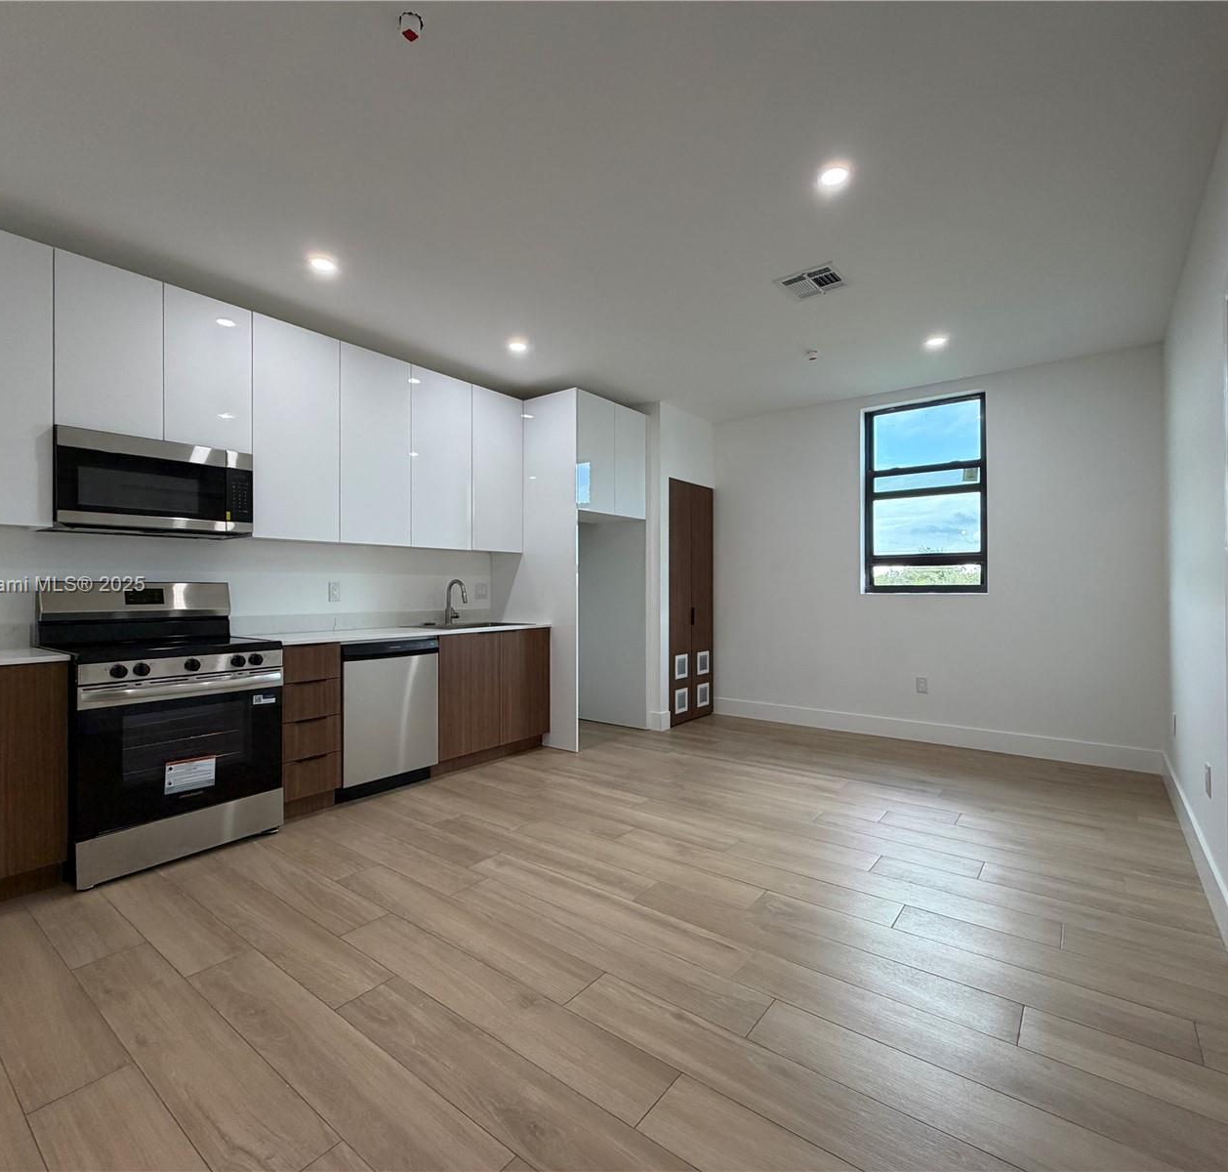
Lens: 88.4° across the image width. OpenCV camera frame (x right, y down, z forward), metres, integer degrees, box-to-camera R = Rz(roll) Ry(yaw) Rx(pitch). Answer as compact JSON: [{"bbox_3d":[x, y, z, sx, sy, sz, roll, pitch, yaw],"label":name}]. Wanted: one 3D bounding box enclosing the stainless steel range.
[{"bbox_3d":[-2.068,0.567,2.910,0.705,1.178,0.767,0,0,37],"label":"stainless steel range"}]

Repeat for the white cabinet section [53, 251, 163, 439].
[{"bbox_3d":[-2.292,-1.011,2.817,0.347,0.714,0.378,0,0,37],"label":"white cabinet section"}]

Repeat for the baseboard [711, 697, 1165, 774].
[{"bbox_3d":[2.155,1.092,4.839,3.107,0.145,0.015,0,0,37],"label":"baseboard"}]

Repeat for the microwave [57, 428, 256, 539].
[{"bbox_3d":[-2.200,-0.451,3.002,0.396,0.406,0.760,0,0,37],"label":"microwave"}]

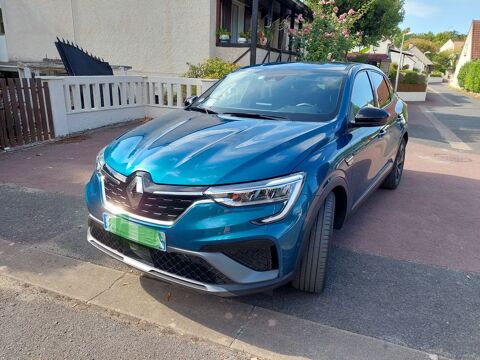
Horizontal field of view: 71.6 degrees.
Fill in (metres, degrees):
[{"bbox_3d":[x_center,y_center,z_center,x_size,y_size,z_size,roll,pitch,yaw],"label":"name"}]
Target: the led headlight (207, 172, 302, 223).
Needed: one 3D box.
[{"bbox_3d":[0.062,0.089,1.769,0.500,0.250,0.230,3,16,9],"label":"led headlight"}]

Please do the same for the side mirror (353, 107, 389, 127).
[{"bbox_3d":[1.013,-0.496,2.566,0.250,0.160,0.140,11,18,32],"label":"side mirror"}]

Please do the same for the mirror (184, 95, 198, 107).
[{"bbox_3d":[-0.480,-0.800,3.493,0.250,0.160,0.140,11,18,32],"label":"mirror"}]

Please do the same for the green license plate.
[{"bbox_3d":[-0.613,0.293,1.903,0.520,0.110,0.020,11,18,32],"label":"green license plate"}]

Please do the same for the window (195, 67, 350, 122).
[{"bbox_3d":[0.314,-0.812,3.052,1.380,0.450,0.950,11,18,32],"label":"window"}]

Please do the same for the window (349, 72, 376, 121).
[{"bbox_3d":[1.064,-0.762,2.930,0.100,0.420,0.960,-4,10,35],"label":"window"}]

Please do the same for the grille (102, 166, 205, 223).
[{"bbox_3d":[-0.569,0.073,1.907,0.860,0.250,0.130,11,18,32],"label":"grille"}]

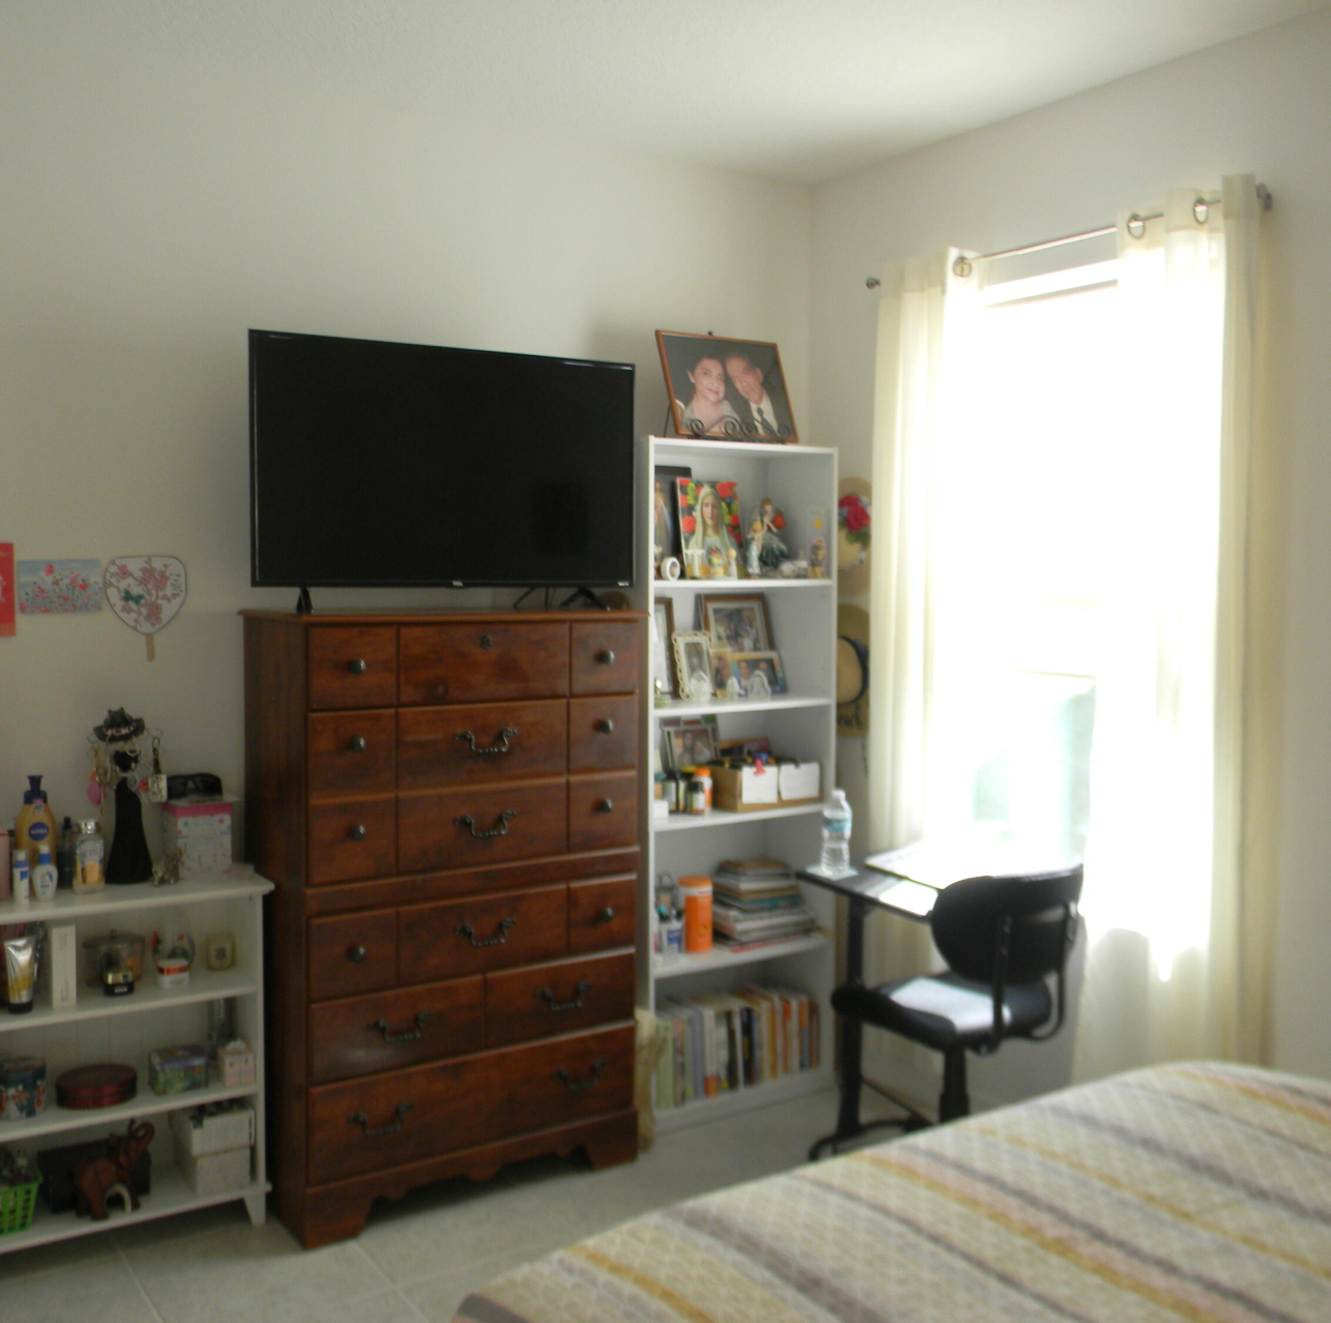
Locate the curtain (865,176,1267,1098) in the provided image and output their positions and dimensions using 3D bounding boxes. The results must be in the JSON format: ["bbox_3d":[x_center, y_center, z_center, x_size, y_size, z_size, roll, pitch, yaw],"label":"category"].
[{"bbox_3d":[0.860,0.076,3.335,0.110,2.140,1.180,-2,6,-32],"label":"curtain"}]

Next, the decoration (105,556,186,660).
[{"bbox_3d":[-1.168,-0.120,3.207,0.178,0.234,0.015,-2,6,-32],"label":"decoration"}]

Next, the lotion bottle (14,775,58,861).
[{"bbox_3d":[-1.337,0.366,3.029,0.082,0.248,0.055,-2,6,-32],"label":"lotion bottle"}]

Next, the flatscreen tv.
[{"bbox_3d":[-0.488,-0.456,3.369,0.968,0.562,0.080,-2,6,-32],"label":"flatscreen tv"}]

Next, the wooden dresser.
[{"bbox_3d":[-0.518,0.553,3.403,0.858,1.355,0.460,-2,6,-32],"label":"wooden dresser"}]

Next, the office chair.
[{"bbox_3d":[0.670,0.839,3.340,0.520,0.815,0.560,-2,6,-32],"label":"office chair"}]

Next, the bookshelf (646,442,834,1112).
[{"bbox_3d":[0.136,0.310,3.868,0.604,1.775,0.293,-2,6,-32],"label":"bookshelf"}]

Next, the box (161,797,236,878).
[{"bbox_3d":[-1.060,0.397,3.235,0.128,0.152,0.120,-2,6,-32],"label":"box"}]

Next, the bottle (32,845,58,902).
[{"bbox_3d":[-1.292,0.440,2.973,0.049,0.112,0.038,-2,6,-32],"label":"bottle"}]

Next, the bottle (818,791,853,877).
[{"bbox_3d":[0.421,0.425,3.537,0.065,0.205,0.065,-2,6,-32],"label":"bottle"}]

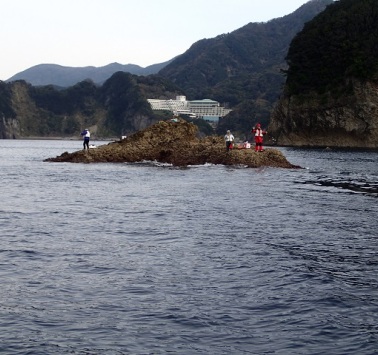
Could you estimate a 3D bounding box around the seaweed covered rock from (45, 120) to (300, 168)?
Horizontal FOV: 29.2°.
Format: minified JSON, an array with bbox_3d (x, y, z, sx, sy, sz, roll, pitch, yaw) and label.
[{"bbox_3d":[-0.900,-2.750,55.400,22.000,3.600,9.000,1,4,23],"label":"seaweed covered rock"}]

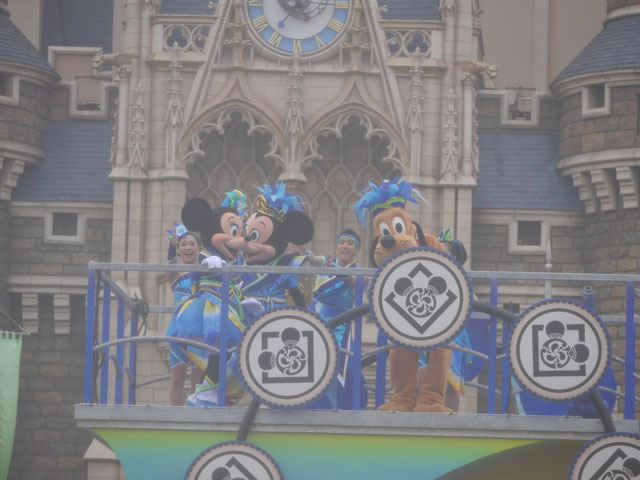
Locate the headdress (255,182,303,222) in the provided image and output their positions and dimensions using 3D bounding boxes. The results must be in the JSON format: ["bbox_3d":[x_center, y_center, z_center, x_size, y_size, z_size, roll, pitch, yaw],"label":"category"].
[{"bbox_3d":[-0.309,-0.279,34.100,0.330,0.270,0.310,6,-8,26],"label":"headdress"}]

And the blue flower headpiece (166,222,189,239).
[{"bbox_3d":[-1.081,-0.072,34.800,0.160,0.120,0.130,1,-7,6],"label":"blue flower headpiece"}]

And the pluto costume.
[{"bbox_3d":[0.627,0.419,34.000,0.760,1.720,0.800,0,-7,12],"label":"pluto costume"}]

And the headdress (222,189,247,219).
[{"bbox_3d":[-0.630,-0.271,34.000,0.190,0.200,0.180,5,-8,-26],"label":"headdress"}]

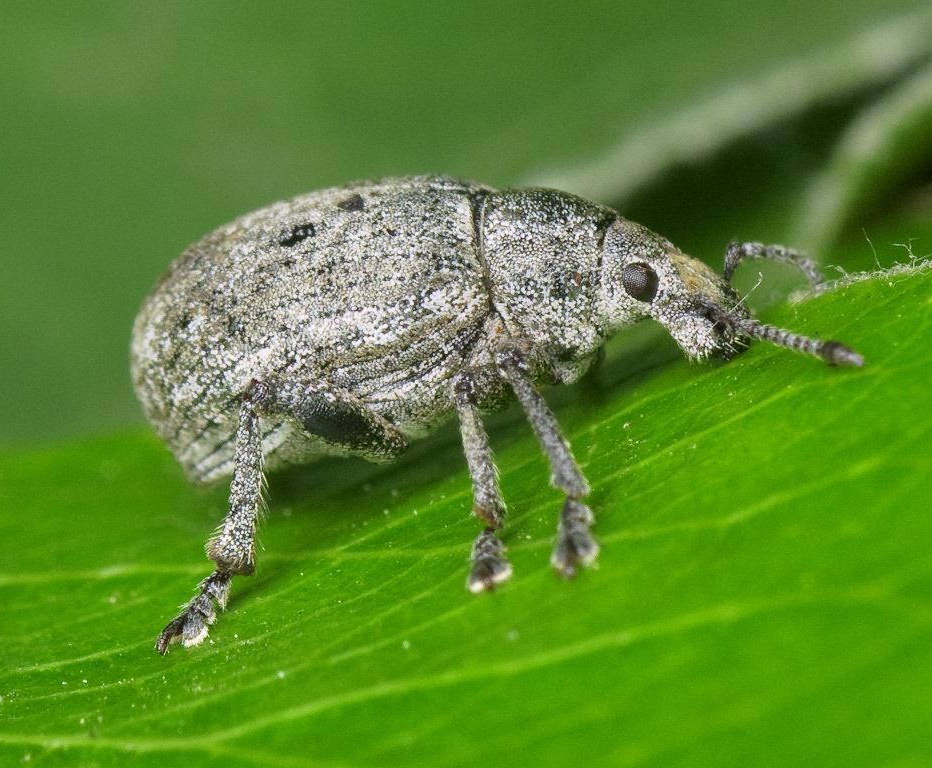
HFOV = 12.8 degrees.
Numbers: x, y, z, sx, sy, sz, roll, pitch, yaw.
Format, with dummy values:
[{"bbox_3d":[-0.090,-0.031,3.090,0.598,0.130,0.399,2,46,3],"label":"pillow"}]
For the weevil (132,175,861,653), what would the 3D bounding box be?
[{"bbox_3d":[0.000,-0.001,0.050,0.009,0.004,0.006,-10,17,18],"label":"weevil"}]

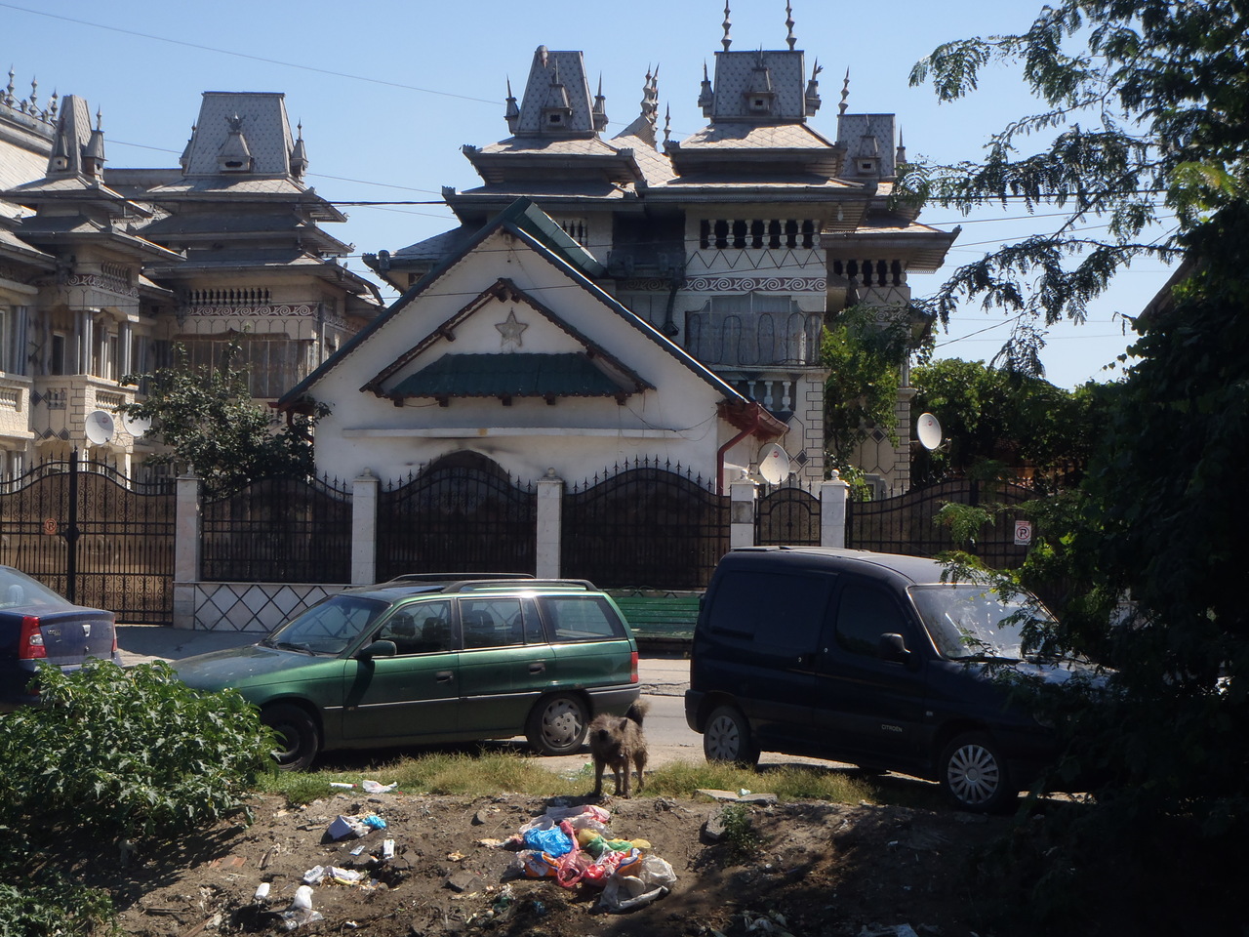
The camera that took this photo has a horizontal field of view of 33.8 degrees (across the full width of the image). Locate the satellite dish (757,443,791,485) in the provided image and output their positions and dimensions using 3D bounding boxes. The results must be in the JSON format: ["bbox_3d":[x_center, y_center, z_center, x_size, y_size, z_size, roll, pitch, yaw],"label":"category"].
[{"bbox_3d":[2.689,-0.079,36.800,0.720,0.770,0.250,2,-13,-30],"label":"satellite dish"}]

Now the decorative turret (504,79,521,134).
[{"bbox_3d":[-2.271,-7.407,41.800,0.420,1.150,0.550,0,-3,5],"label":"decorative turret"}]

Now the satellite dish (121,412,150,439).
[{"bbox_3d":[-11.601,-1.128,49.000,0.740,0.800,0.350,1,-11,-32],"label":"satellite dish"}]

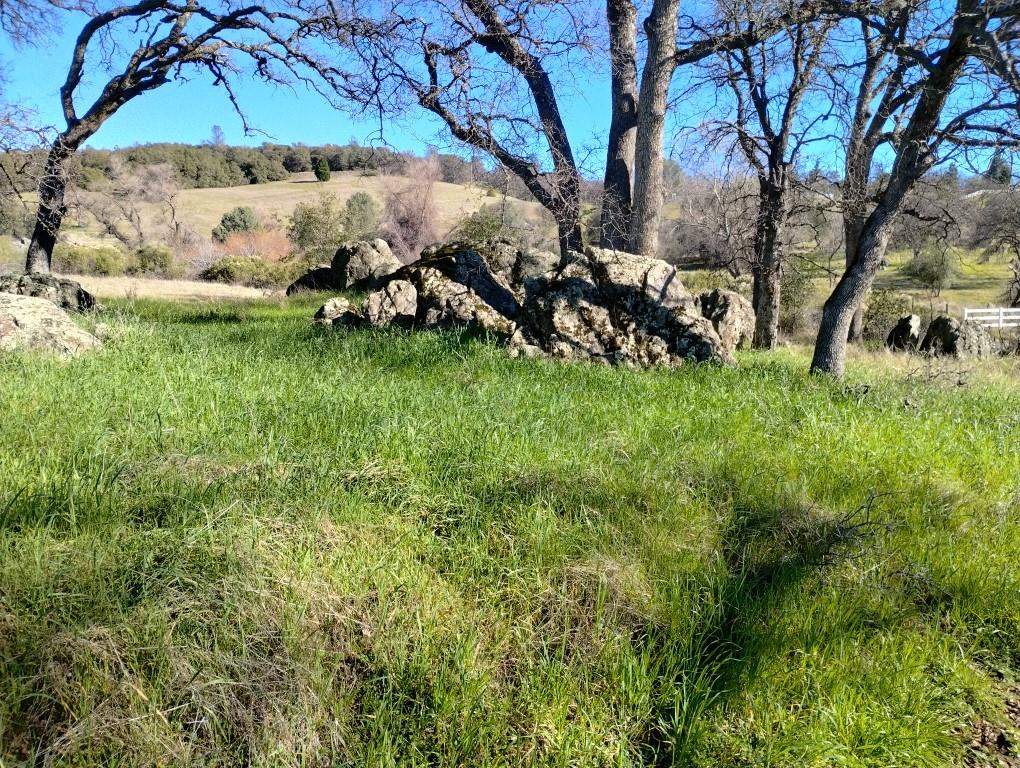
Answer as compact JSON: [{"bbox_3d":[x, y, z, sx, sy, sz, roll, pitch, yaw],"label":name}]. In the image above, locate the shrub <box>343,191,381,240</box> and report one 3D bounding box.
[{"bbox_3d":[-8.987,-9.834,50.000,2.230,3.400,2.180,0,8,0],"label":"shrub"}]

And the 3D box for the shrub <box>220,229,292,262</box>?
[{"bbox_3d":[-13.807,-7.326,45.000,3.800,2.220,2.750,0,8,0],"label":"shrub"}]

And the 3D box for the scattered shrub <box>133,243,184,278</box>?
[{"bbox_3d":[-19.570,-6.904,46.000,2.590,1.890,2.410,0,8,0],"label":"scattered shrub"}]

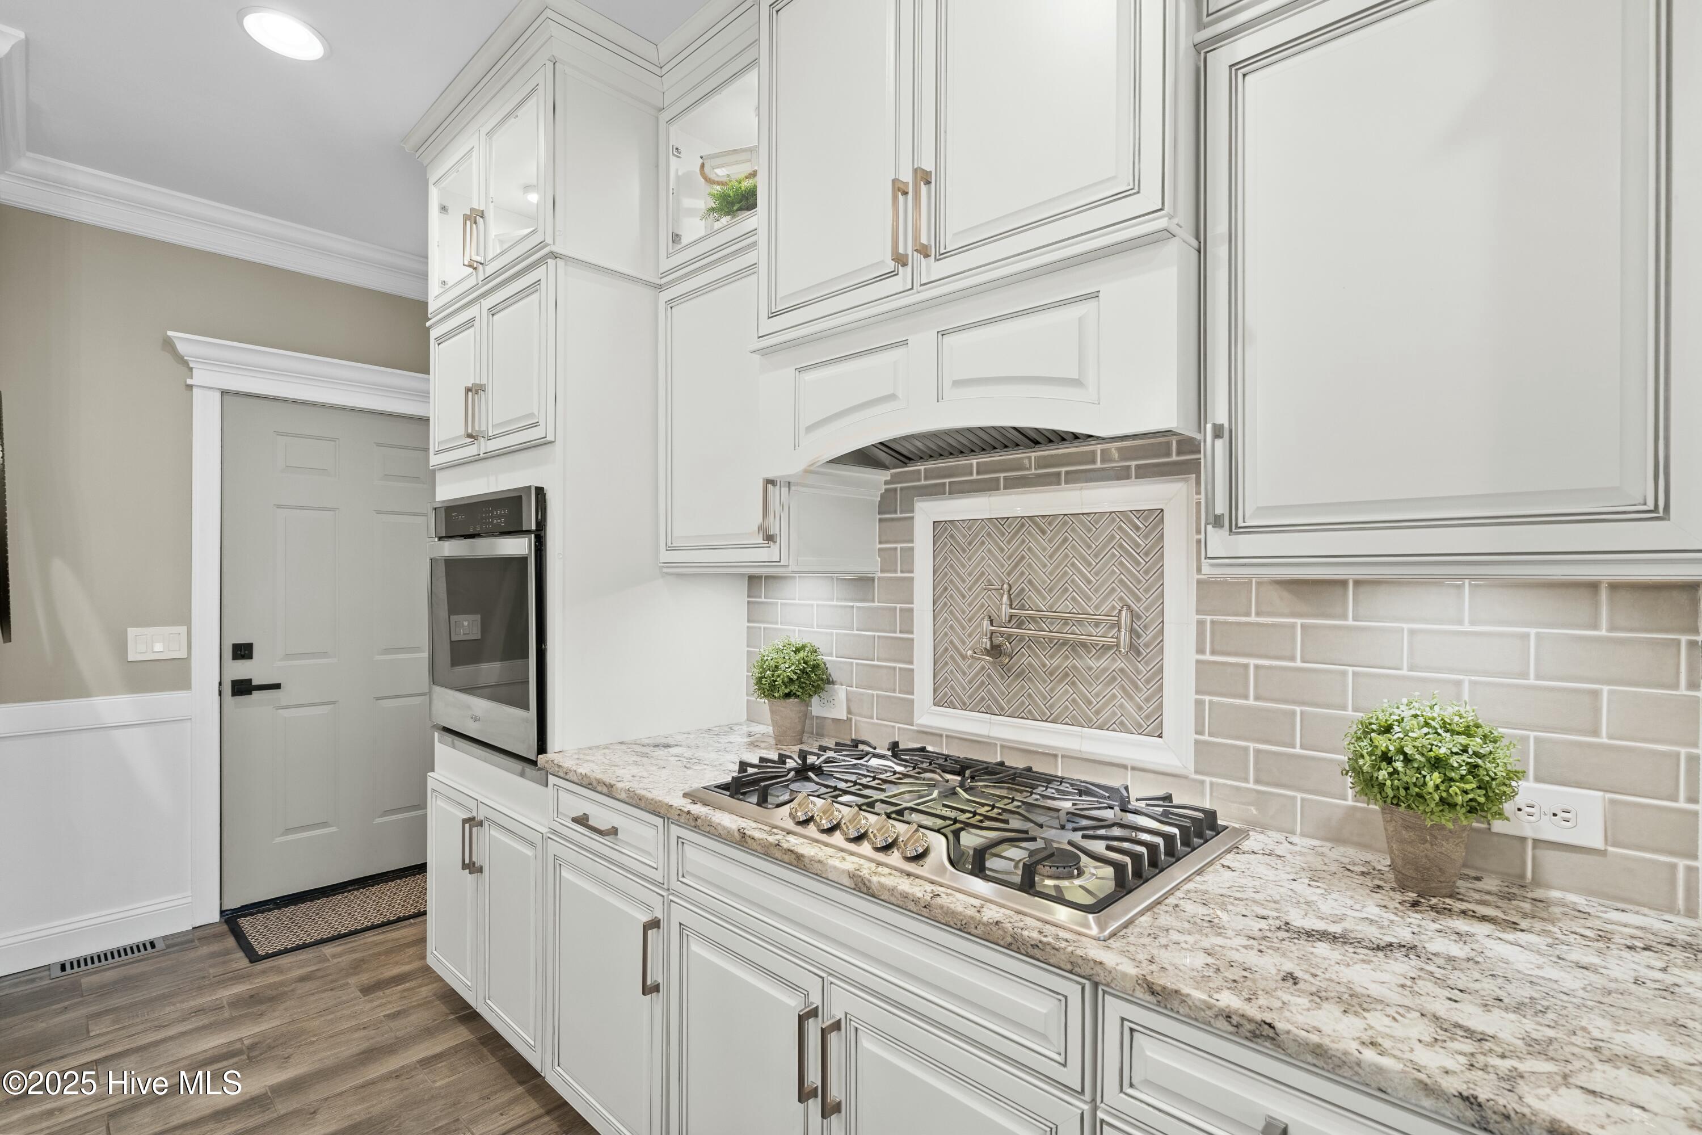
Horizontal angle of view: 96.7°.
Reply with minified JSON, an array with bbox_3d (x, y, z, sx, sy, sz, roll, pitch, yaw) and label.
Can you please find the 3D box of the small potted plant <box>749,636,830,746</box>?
[{"bbox_3d":[-0.167,0.338,2.047,0.208,0.279,0.208,0,0,0],"label":"small potted plant"}]

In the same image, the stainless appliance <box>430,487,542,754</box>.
[{"bbox_3d":[-0.888,0.154,2.385,0.760,0.717,0.615,0,0,43],"label":"stainless appliance"}]

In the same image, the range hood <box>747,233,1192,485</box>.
[{"bbox_3d":[0.269,-0.336,1.541,0.918,0.277,0.417,0,0,43],"label":"range hood"}]

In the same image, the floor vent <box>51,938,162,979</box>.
[{"bbox_3d":[-2.646,1.387,2.700,0.142,0.010,0.288,0,0,43],"label":"floor vent"}]

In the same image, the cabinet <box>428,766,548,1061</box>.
[{"bbox_3d":[-0.873,0.983,2.413,0.840,0.620,0.605,0,0,43],"label":"cabinet"}]

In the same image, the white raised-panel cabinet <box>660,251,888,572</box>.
[{"bbox_3d":[-0.238,-0.388,2.078,0.535,0.800,0.317,0,0,43],"label":"white raised-panel cabinet"}]

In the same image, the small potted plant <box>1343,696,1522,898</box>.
[{"bbox_3d":[0.860,0.335,1.119,0.210,0.277,0.210,0,0,43],"label":"small potted plant"}]

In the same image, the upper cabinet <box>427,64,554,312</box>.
[{"bbox_3d":[-0.869,-1.049,2.425,0.860,0.485,0.605,0,0,43],"label":"upper cabinet"}]

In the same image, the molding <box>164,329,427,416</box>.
[{"bbox_3d":[-2.168,-0.782,3.282,0.097,0.185,1.203,0,0,43],"label":"molding"}]

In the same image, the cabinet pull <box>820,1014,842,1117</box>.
[{"bbox_3d":[-0.031,0.797,1.203,0.013,0.147,0.034,0,0,43],"label":"cabinet pull"}]

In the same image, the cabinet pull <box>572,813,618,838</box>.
[{"bbox_3d":[-0.580,0.581,1.711,0.145,0.012,0.034,0,0,43],"label":"cabinet pull"}]

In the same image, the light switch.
[{"bbox_3d":[-2.615,0.289,2.857,0.013,0.119,0.165,0,0,43],"label":"light switch"}]

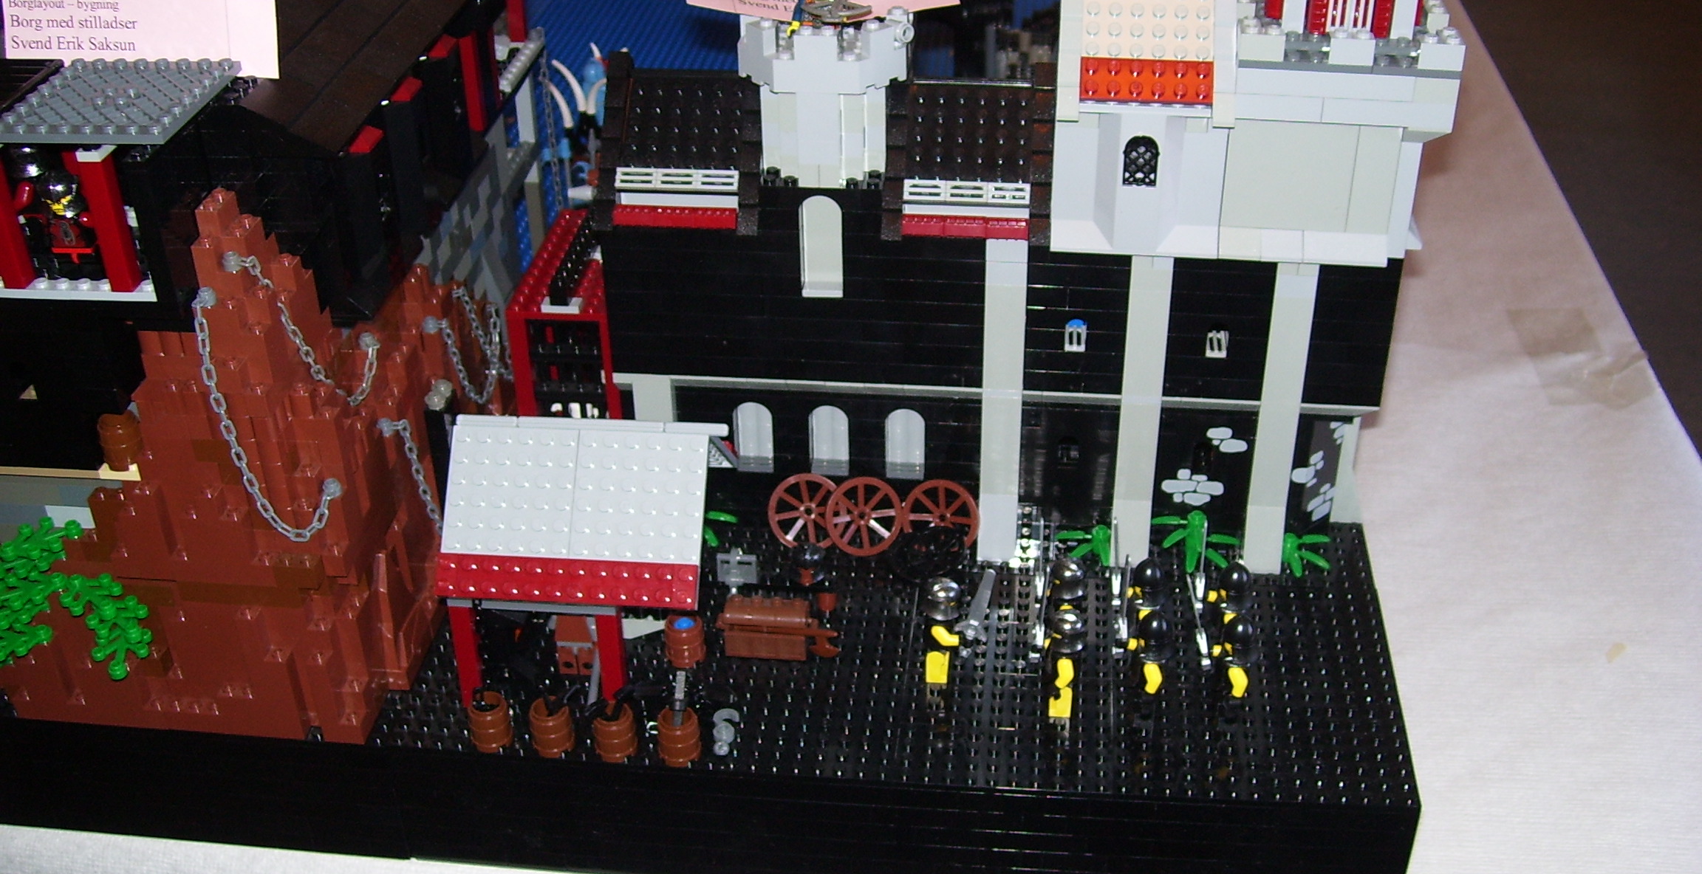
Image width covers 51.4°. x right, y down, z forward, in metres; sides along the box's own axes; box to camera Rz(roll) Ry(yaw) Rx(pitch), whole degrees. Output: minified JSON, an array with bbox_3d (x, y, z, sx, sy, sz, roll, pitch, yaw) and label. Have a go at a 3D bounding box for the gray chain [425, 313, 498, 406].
[{"bbox_3d":[-0.163,-0.040,0.751,0.012,0.064,0.077,1,33,3],"label":"gray chain"}]

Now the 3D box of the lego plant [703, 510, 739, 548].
[{"bbox_3d":[-0.061,0.040,0.768,0.024,0.014,0.022,2,33,6],"label":"lego plant"}]

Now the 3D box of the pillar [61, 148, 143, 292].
[{"bbox_3d":[-0.236,-0.069,0.566,0.008,0.048,0.008,2,33,6],"label":"pillar"}]

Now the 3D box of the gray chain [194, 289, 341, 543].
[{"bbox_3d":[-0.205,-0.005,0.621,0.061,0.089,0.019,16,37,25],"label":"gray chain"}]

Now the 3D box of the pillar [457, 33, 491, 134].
[{"bbox_3d":[-0.174,-0.164,0.814,0.008,0.048,0.008,2,33,6],"label":"pillar"}]

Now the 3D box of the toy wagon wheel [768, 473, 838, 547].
[{"bbox_3d":[-0.019,0.032,0.759,0.033,0.033,0.007,0,10,2],"label":"toy wagon wheel"}]

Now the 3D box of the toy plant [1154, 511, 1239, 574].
[{"bbox_3d":[0.145,0.045,0.745,0.038,0.022,0.022,2,33,6],"label":"toy plant"}]

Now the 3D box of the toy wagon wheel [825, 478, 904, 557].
[{"bbox_3d":[0.006,0.034,0.756,0.033,0.033,0.007,-1,7,0],"label":"toy wagon wheel"}]

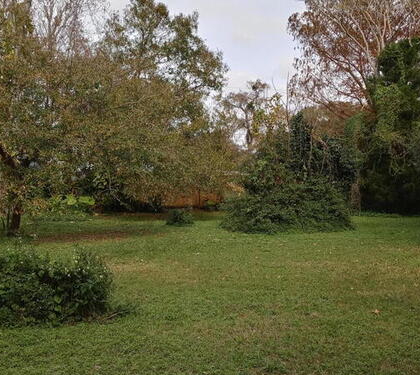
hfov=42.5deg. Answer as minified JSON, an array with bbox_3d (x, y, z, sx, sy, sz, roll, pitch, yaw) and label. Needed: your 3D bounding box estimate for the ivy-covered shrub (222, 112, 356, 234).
[{"bbox_3d":[2.400,-0.480,16.400,4.000,3.500,3.400,0,1,0],"label":"ivy-covered shrub"}]

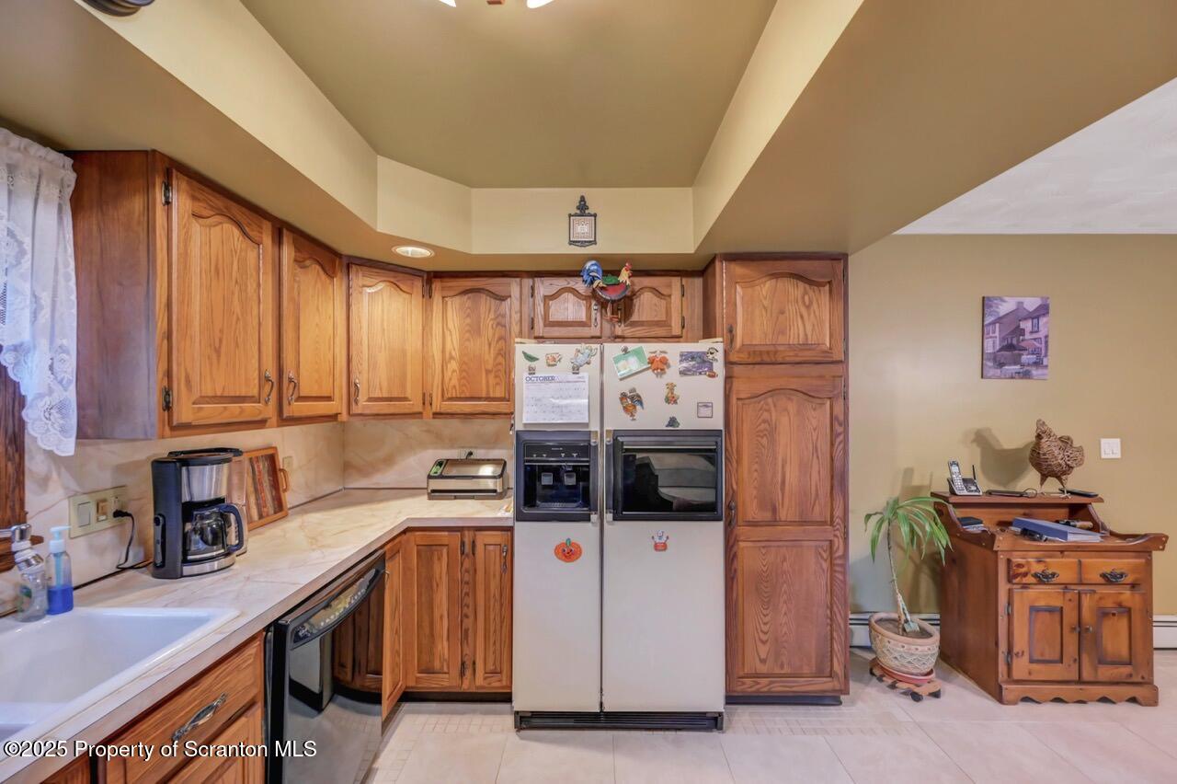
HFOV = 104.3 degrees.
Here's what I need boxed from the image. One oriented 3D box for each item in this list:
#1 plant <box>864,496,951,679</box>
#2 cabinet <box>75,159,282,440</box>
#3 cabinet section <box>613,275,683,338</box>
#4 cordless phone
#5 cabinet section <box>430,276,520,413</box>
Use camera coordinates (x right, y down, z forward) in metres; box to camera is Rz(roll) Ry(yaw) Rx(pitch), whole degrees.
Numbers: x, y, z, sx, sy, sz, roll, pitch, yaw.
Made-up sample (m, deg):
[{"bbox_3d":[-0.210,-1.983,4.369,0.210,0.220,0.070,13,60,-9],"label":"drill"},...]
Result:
[{"bbox_3d":[1.660,0.985,2.380,0.400,0.900,0.400,0,0,1],"label":"plant"},{"bbox_3d":[-1.304,-0.259,1.466,0.313,0.757,0.527,0,0,0],"label":"cabinet"},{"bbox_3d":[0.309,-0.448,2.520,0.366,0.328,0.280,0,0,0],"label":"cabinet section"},{"bbox_3d":[2.158,0.485,2.635,0.145,0.190,0.100,0,0,0],"label":"cordless phone"},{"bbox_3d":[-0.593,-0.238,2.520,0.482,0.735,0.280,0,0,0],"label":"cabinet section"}]

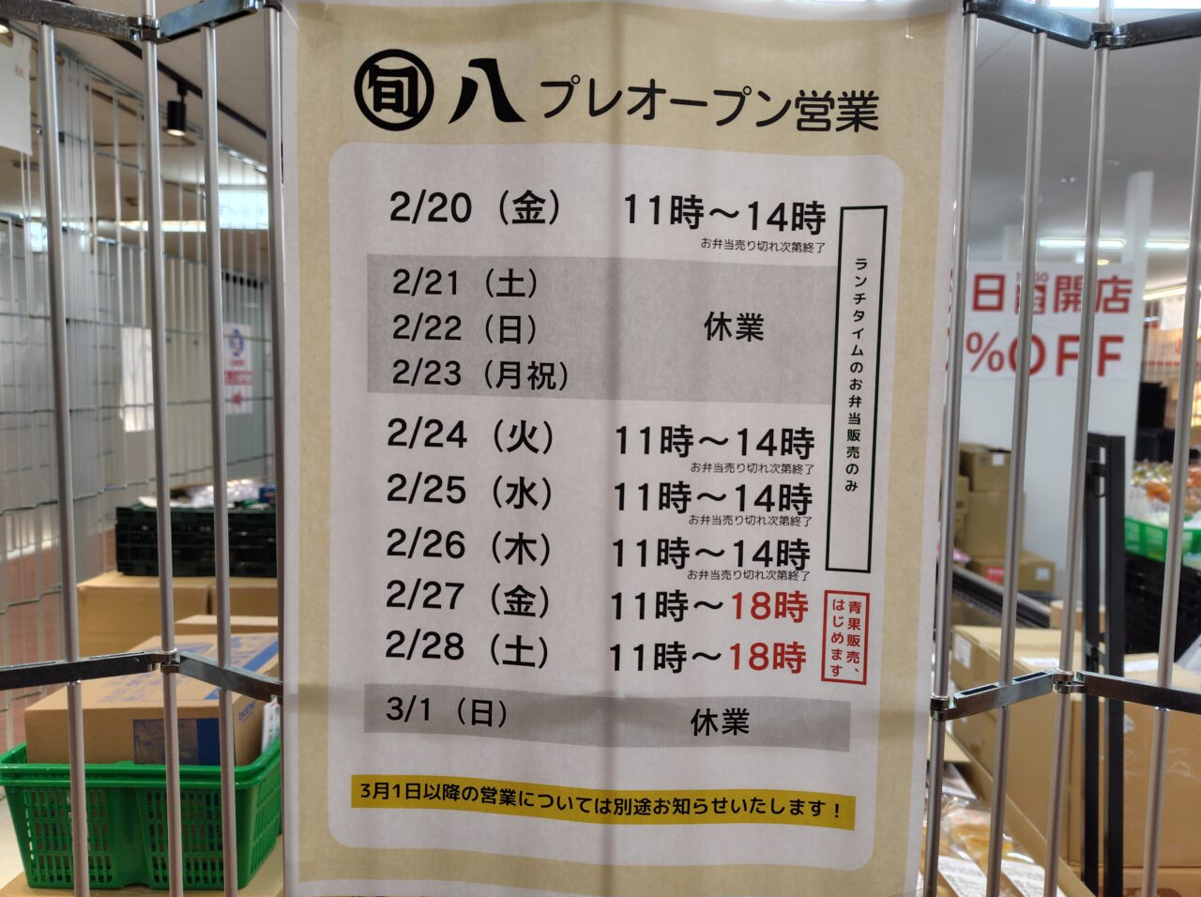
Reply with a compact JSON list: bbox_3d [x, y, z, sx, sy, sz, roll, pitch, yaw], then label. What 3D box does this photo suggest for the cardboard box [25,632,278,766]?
[{"bbox_3d":[-0.733,0.513,1.431,0.310,0.251,0.391,-1,3,-3],"label":"cardboard box"}]

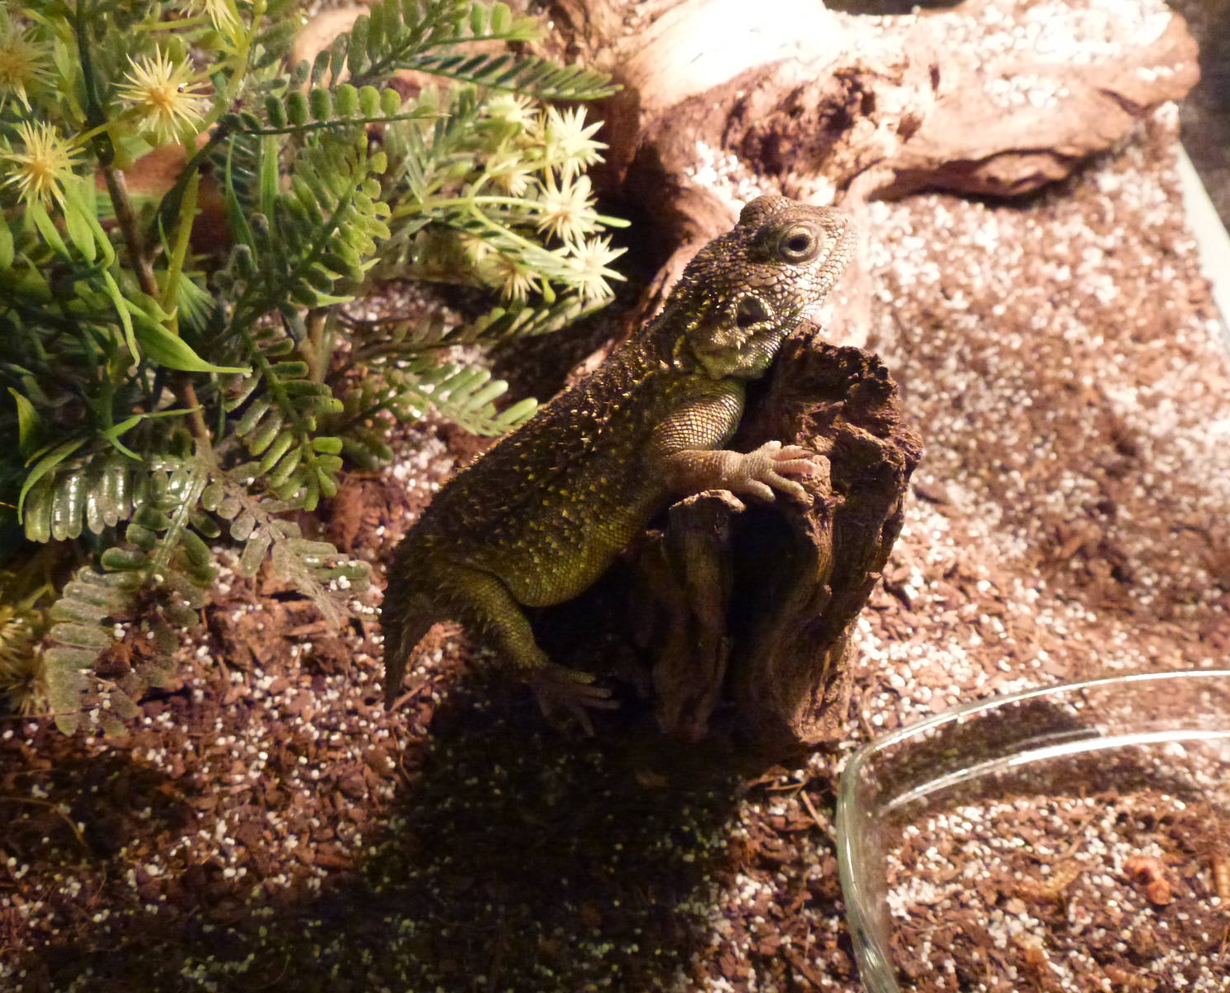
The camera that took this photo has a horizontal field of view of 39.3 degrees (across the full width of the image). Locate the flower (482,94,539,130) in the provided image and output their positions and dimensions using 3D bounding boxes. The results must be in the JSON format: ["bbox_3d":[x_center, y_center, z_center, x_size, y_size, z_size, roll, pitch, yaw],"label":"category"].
[{"bbox_3d":[-0.034,-0.125,0.560,0.019,0.015,0.016,11,6,10],"label":"flower"}]

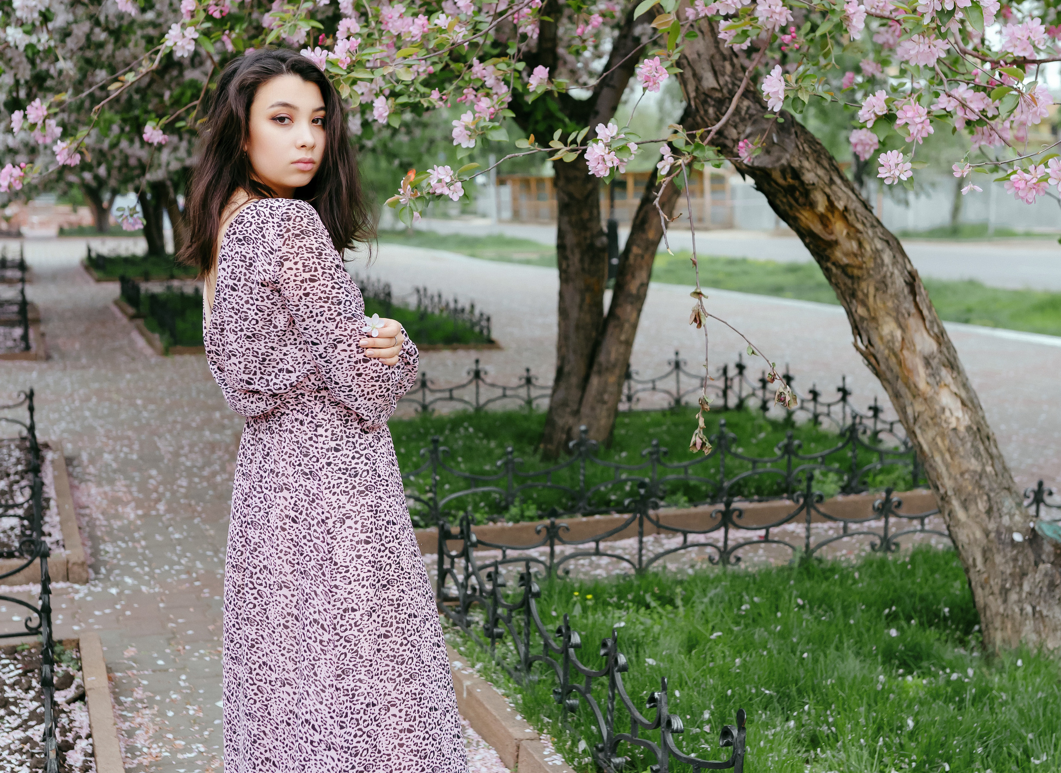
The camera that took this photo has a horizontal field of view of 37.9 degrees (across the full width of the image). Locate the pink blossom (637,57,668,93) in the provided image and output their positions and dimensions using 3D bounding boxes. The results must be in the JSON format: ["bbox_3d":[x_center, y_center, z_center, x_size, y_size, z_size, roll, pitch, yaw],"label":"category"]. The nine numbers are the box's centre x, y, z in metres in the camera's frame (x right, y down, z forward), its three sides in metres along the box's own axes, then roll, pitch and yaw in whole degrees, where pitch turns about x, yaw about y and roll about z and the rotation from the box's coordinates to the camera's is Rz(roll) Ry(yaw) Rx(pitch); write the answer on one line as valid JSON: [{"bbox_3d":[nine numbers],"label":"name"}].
[{"bbox_3d":[0.259,-0.664,3.300,0.066,0.080,0.062,0,7,0],"label":"pink blossom"}]

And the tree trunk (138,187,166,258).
[{"bbox_3d":[-6.083,-2.660,24.890,0.410,1.160,0.380,0,7,0],"label":"tree trunk"}]

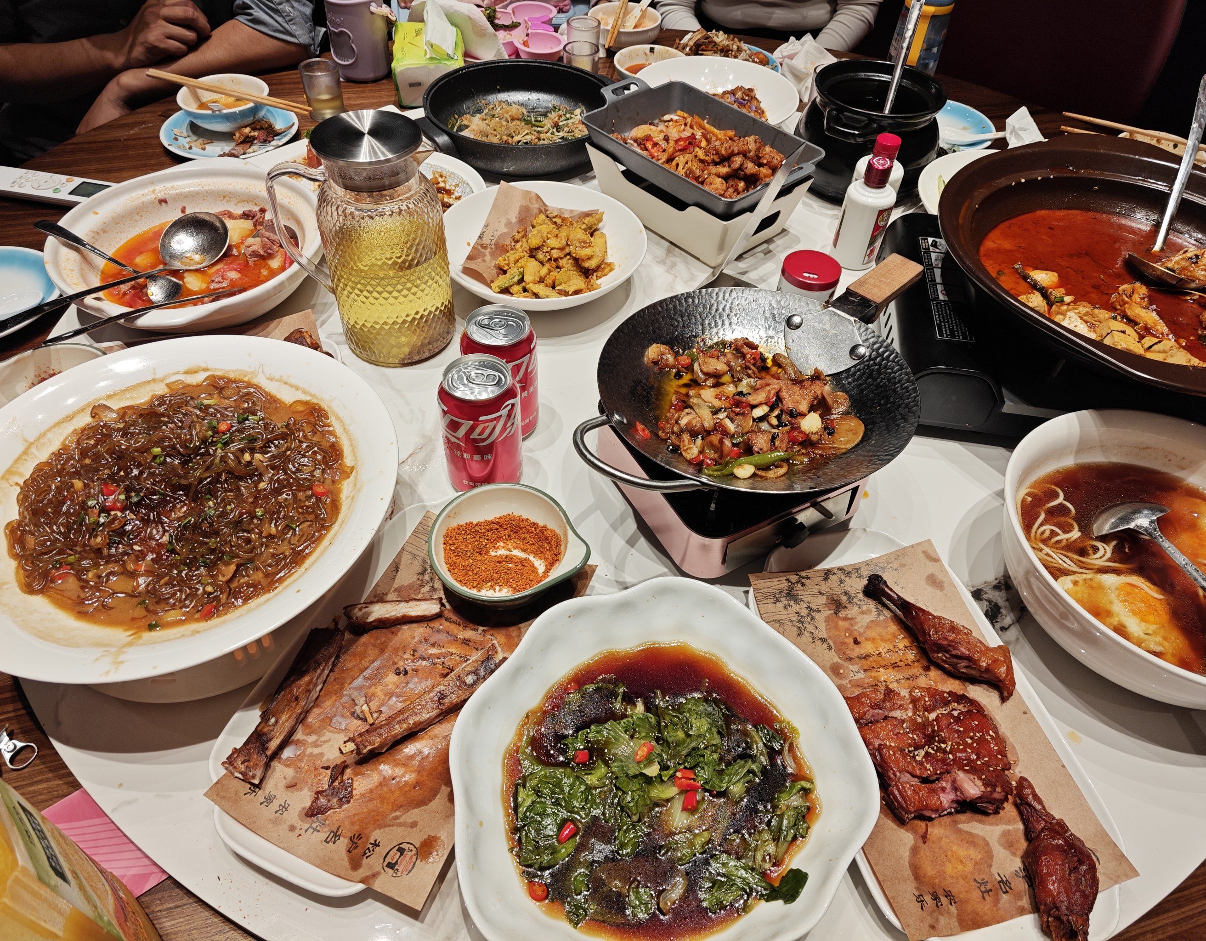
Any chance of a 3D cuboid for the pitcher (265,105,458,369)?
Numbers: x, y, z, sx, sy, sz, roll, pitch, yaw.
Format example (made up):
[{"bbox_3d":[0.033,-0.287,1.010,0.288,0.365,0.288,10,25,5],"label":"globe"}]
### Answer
[{"bbox_3d":[-0.224,-0.214,0.788,0.153,0.213,0.112,-2,48,-5],"label":"pitcher"}]

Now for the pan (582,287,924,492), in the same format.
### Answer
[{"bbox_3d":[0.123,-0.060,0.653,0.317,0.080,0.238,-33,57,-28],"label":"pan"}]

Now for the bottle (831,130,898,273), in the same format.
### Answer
[{"bbox_3d":[0.299,-0.294,0.949,0.056,0.123,0.056,34,54,24],"label":"bottle"}]

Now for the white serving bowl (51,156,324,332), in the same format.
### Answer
[{"bbox_3d":[-0.424,-0.220,0.880,0.275,0.070,0.310,-2,48,-5],"label":"white serving bowl"}]

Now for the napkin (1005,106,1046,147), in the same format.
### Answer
[{"bbox_3d":[0.635,-0.509,1.249,0.080,0.045,0.090,27,52,20],"label":"napkin"}]

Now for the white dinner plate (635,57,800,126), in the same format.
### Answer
[{"bbox_3d":[0.162,-0.527,1.205,0.234,0.044,0.234,2,48,-2],"label":"white dinner plate"}]

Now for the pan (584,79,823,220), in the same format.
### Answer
[{"bbox_3d":[0.112,-0.372,0.975,0.172,0.056,0.297,-33,57,-28],"label":"pan"}]

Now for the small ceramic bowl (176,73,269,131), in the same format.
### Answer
[{"bbox_3d":[-0.522,-0.502,1.163,0.120,0.050,0.120,-17,51,-17],"label":"small ceramic bowl"}]

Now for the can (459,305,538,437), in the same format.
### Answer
[{"bbox_3d":[-0.090,-0.083,0.743,0.066,0.115,0.066,2,48,-2],"label":"can"}]

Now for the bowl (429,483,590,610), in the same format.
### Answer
[{"bbox_3d":[-0.070,0.066,0.641,0.124,0.043,0.108,10,48,6],"label":"bowl"}]

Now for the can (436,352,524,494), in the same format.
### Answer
[{"bbox_3d":[-0.101,-0.035,0.699,0.066,0.115,0.066,1,48,-2],"label":"can"}]

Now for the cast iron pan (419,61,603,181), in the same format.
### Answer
[{"bbox_3d":[-0.108,-0.473,1.129,0.310,0.062,0.258,-33,57,-28],"label":"cast iron pan"}]

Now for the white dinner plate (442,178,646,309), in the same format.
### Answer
[{"bbox_3d":[-0.063,-0.235,0.921,0.221,0.057,0.221,-1,48,-4],"label":"white dinner plate"}]

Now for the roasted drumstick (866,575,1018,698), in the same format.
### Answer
[{"bbox_3d":[0.248,0.117,0.615,0.122,0.036,0.045,36,56,26],"label":"roasted drumstick"}]

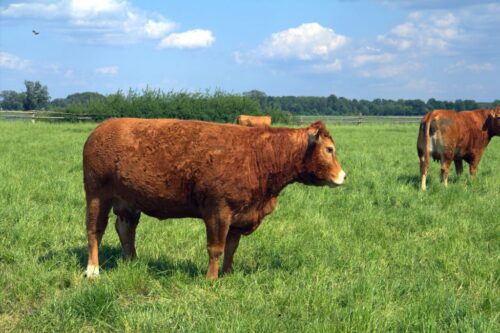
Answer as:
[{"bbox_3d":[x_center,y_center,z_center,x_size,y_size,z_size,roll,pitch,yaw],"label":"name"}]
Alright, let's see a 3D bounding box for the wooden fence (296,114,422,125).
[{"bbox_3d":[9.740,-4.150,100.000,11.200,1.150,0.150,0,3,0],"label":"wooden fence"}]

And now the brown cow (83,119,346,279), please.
[{"bbox_3d":[-0.315,0.265,9.900,2.330,1.390,0.700,0,3,4],"label":"brown cow"}]

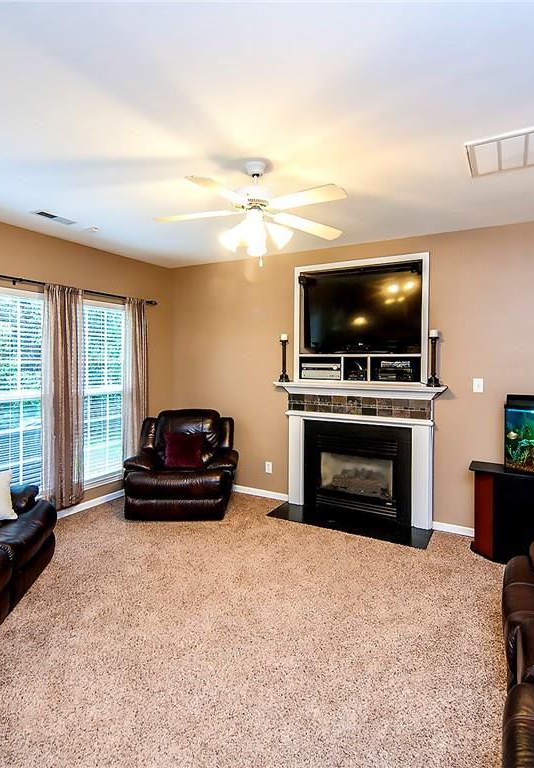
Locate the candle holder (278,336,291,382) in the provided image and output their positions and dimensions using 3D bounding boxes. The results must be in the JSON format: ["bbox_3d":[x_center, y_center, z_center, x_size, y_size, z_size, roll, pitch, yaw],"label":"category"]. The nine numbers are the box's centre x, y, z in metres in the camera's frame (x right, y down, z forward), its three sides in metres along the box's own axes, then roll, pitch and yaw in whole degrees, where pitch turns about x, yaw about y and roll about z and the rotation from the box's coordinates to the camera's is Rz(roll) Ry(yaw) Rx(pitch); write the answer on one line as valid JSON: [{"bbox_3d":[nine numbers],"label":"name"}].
[{"bbox_3d":[0.186,-0.270,4.326,0.115,0.494,0.115,2,4,29],"label":"candle holder"}]

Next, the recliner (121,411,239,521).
[{"bbox_3d":[-0.834,0.793,4.406,1.060,0.985,0.920,0,4,2],"label":"recliner"}]

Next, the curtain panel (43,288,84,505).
[{"bbox_3d":[-1.912,0.137,3.970,0.110,2.106,0.390,2,4,29],"label":"curtain panel"}]

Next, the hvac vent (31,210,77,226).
[{"bbox_3d":[-1.703,-1.334,3.344,0.140,0.020,0.310,2,4,29],"label":"hvac vent"}]

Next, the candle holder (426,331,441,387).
[{"bbox_3d":[1.457,-0.223,3.614,0.115,0.487,0.115,2,4,29],"label":"candle holder"}]

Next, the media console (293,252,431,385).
[{"bbox_3d":[0.937,-0.602,4.142,1.322,1.189,0.320,2,4,29],"label":"media console"}]

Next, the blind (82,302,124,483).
[{"bbox_3d":[-1.736,0.071,4.463,0.060,1.866,0.690,2,4,29],"label":"blind"}]

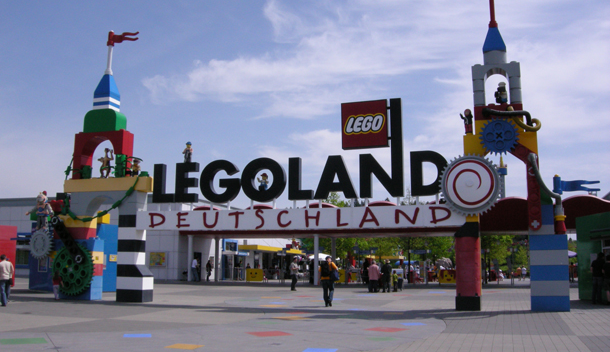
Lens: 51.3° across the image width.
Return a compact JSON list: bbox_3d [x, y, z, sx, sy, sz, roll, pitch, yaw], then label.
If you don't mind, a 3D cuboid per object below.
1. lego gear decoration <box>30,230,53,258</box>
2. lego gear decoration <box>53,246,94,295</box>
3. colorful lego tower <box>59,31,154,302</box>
[{"bbox_3d":[-10.960,2.863,26.393,1.200,1.240,0.300,-2,-8,18],"label":"lego gear decoration"},{"bbox_3d":[-9.266,3.770,25.344,1.980,1.980,0.350,-2,-8,18],"label":"lego gear decoration"},{"bbox_3d":[-8.047,-0.567,26.176,4.000,11.240,1.200,-2,-8,18],"label":"colorful lego tower"}]

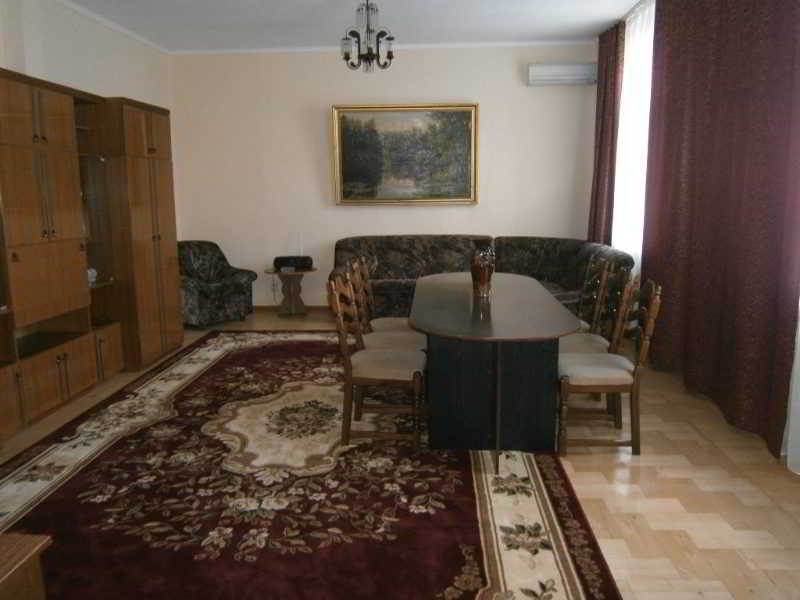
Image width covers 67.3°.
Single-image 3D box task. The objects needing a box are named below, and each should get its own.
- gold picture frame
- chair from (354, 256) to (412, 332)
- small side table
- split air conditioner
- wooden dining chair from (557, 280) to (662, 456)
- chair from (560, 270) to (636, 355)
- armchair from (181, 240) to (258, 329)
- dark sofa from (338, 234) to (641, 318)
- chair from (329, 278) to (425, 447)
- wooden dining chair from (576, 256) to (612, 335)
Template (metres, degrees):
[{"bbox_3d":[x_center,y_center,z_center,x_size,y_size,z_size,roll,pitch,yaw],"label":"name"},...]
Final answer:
[{"bbox_3d":[0.074,-1.694,7.062,1.693,1.138,0.061,0,10,4],"label":"gold picture frame"},{"bbox_3d":[-0.046,0.160,4.570,0.525,0.980,0.475,0,10,4],"label":"chair"},{"bbox_3d":[-1.279,-0.074,7.153,0.576,0.556,0.434,0,10,4],"label":"small side table"},{"bbox_3d":[1.832,-2.511,6.729,0.798,0.240,0.202,0,10,4],"label":"split air conditioner"},{"bbox_3d":[1.146,0.347,3.474,0.525,0.970,0.475,0,10,4],"label":"wooden dining chair"},{"bbox_3d":[1.179,0.260,3.955,0.525,0.970,0.475,0,10,4],"label":"chair"},{"bbox_3d":[-2.232,-0.212,6.986,0.869,0.909,0.829,-8,13,-35],"label":"armchair"},{"bbox_3d":[0.676,-0.149,6.410,3.011,0.919,1.758,0,10,4],"label":"dark sofa"},{"bbox_3d":[-0.120,0.332,3.613,0.525,0.980,0.475,0,10,4],"label":"chair"},{"bbox_3d":[1.211,0.173,4.436,0.525,0.970,0.475,0,10,4],"label":"wooden dining chair"}]

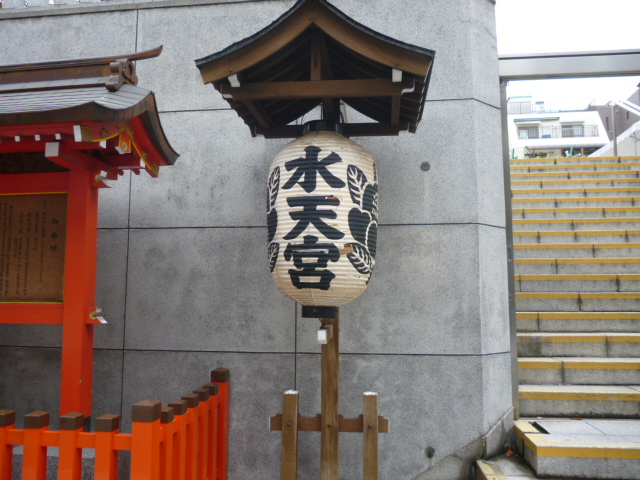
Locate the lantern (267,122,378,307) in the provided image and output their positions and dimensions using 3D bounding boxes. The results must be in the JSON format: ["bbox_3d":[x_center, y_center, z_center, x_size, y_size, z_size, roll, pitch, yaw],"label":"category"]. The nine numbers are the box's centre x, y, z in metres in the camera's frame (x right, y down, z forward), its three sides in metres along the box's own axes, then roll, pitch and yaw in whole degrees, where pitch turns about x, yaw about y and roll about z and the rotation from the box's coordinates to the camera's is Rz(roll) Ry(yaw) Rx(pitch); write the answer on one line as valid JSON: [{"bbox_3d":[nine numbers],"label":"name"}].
[{"bbox_3d":[0.014,-0.096,2.475,0.525,0.900,0.525,-1,-6,7],"label":"lantern"}]

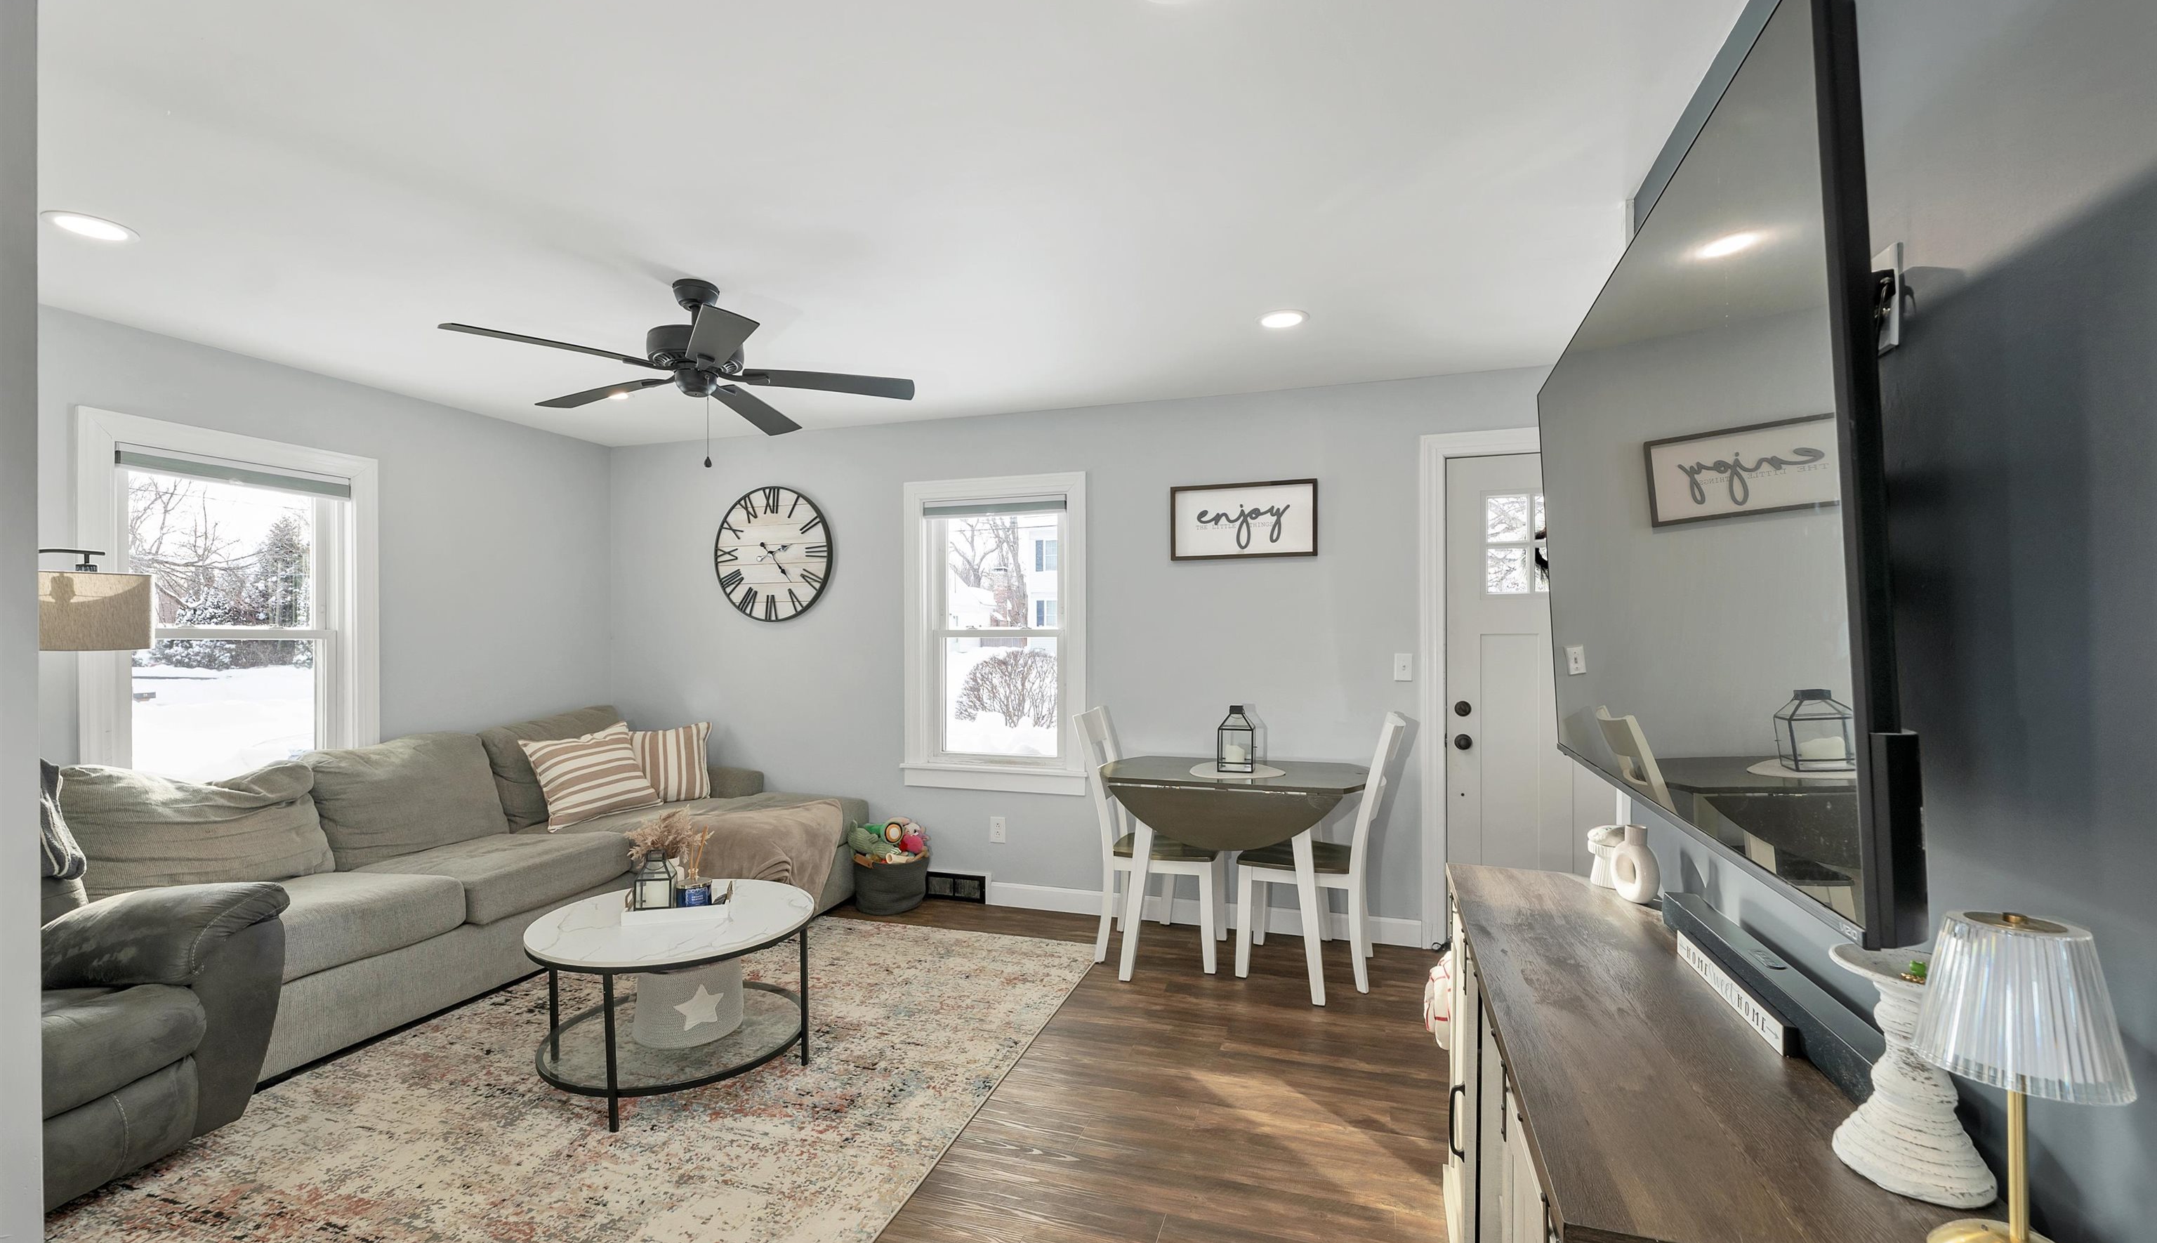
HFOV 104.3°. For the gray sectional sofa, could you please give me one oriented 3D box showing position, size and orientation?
[{"bbox_3d":[-2.233,0.933,3.486,1.700,0.920,2.320,0,0,18],"label":"gray sectional sofa"}]

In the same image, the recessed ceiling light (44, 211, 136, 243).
[{"bbox_3d":[-2.635,-1.048,2.238,0.172,0.020,0.172,0,-1,18],"label":"recessed ceiling light"}]

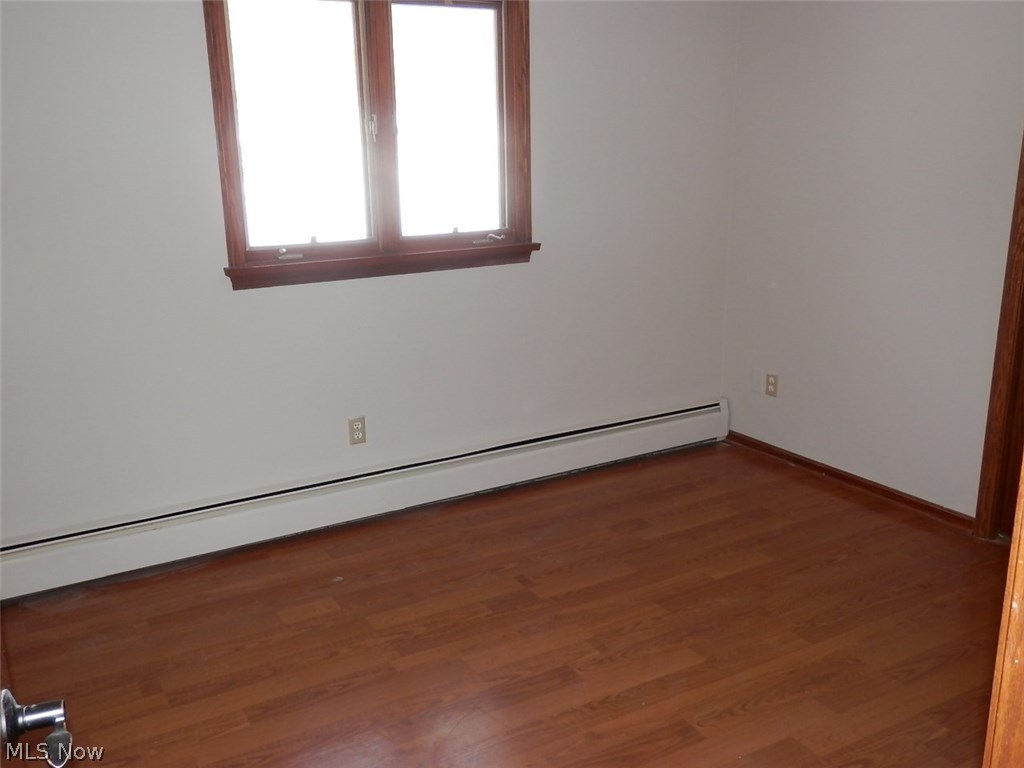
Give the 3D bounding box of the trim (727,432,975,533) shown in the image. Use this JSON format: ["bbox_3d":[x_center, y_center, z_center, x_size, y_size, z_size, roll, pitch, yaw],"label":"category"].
[{"bbox_3d":[1.518,0.424,4.213,0.016,0.057,1.434,-9,17,-29],"label":"trim"}]

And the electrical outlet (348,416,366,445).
[{"bbox_3d":[-0.651,0.199,3.748,0.072,0.115,0.008,-9,17,-29],"label":"electrical outlet"}]

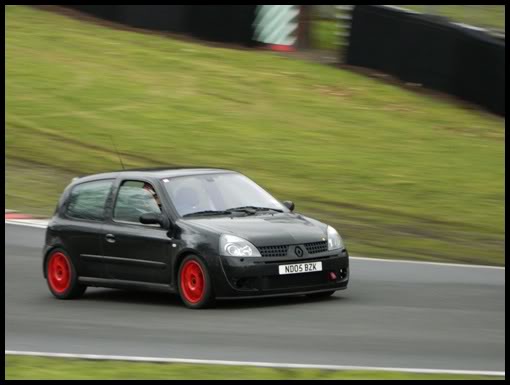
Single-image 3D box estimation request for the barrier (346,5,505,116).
[{"bbox_3d":[2.489,-2.037,59.958,0.300,1.060,12.200,-3,6,-9],"label":"barrier"}]

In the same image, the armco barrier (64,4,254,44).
[{"bbox_3d":[-2.067,-3.679,78.450,0.300,1.050,15.800,-3,6,-14],"label":"armco barrier"}]

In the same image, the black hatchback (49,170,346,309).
[{"bbox_3d":[-0.645,0.425,42.000,1.670,1.370,3.810,-4,3,-35],"label":"black hatchback"}]

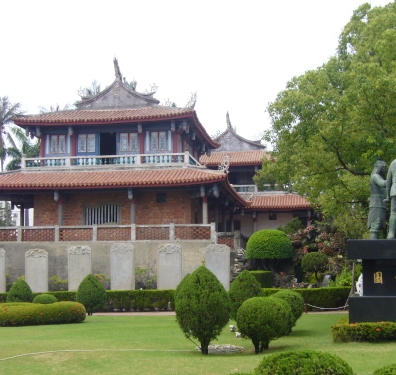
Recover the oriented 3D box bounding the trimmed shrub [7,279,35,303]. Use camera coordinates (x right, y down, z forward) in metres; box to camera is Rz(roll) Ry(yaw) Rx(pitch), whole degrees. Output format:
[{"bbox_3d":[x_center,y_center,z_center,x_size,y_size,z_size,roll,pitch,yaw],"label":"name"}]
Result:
[{"bbox_3d":[-8.753,5.390,35.399,1.275,1.746,1.275,0,-7,0],"label":"trimmed shrub"}]

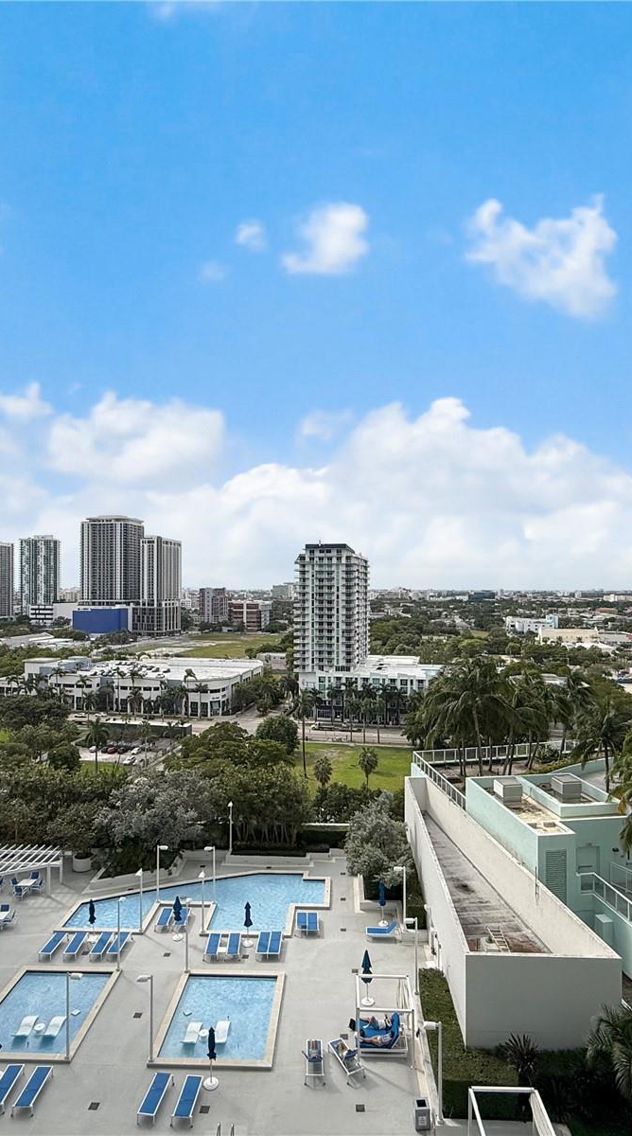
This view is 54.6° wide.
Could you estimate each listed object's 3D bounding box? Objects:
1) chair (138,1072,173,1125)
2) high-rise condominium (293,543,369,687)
[{"bbox_3d":[-6.439,21.306,24.645,0.750,0.380,1.970,0,-2,7],"label":"chair"},{"bbox_3d":[7.532,21.420,263.966,26.000,62.000,32.000,0,-2,13],"label":"high-rise condominium"}]

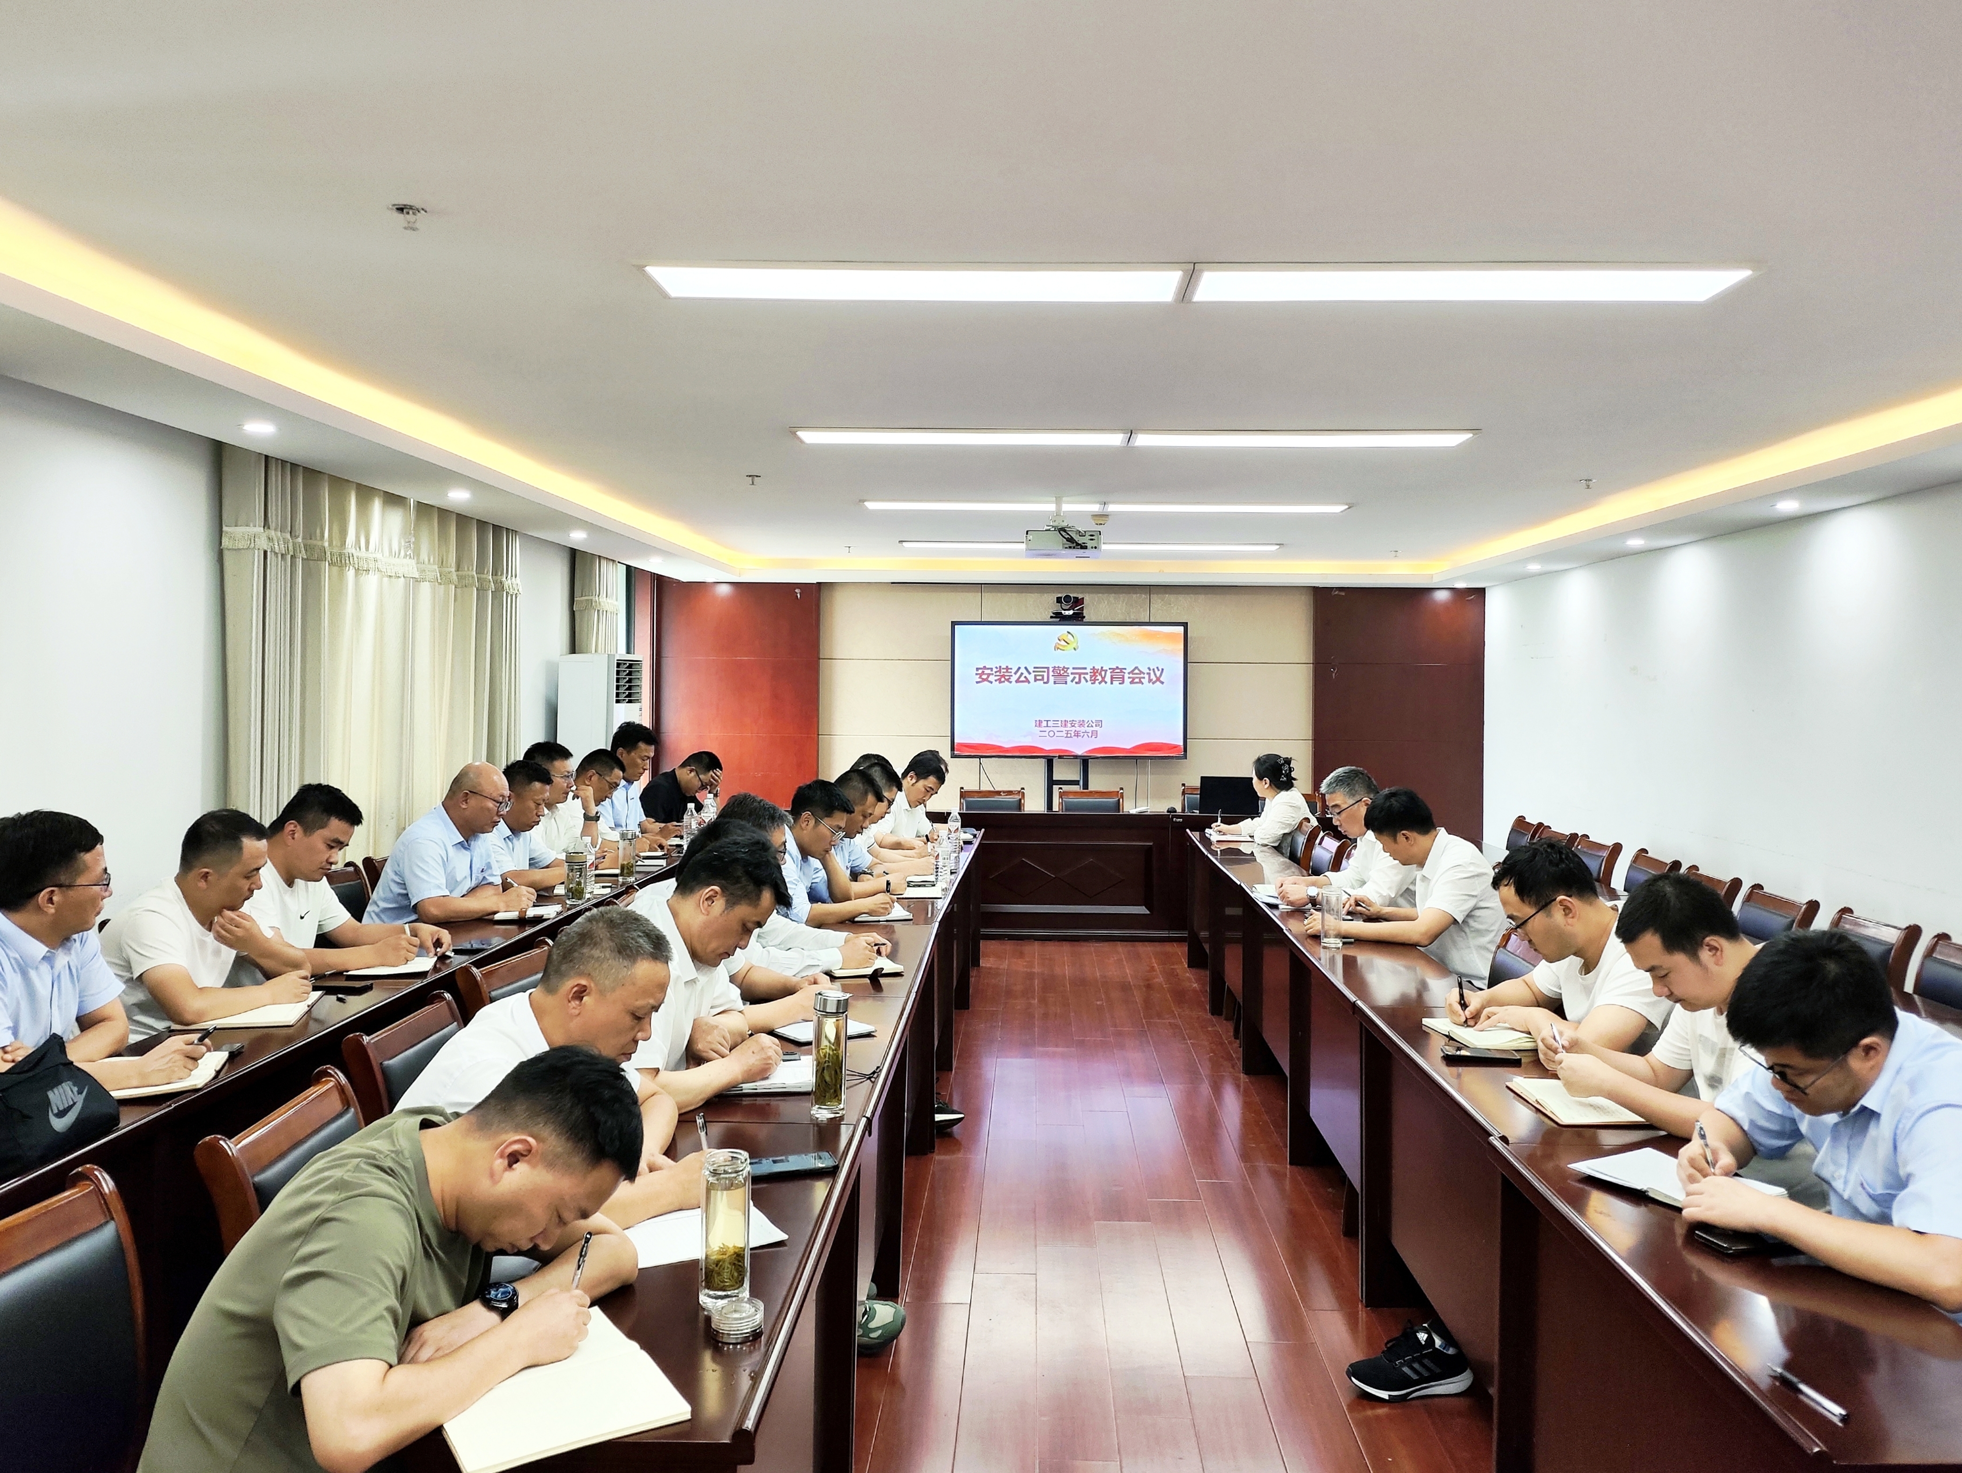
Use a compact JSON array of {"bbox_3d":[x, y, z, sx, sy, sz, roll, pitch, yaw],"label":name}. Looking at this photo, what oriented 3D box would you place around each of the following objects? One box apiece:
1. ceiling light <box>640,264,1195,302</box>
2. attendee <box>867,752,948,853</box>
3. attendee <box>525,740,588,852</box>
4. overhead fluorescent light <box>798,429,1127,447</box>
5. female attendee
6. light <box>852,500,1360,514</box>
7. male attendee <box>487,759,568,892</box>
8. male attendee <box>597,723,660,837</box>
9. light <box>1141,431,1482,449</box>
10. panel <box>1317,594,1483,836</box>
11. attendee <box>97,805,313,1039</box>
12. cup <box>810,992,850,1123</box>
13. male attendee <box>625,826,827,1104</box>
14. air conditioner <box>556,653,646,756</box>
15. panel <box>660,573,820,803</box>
[{"bbox_3d":[-0.143,-1.024,3.178,1.200,0.040,0.300,1,2,2],"label":"ceiling light"},{"bbox_3d":[-0.479,0.713,6.903,0.640,1.280,0.520,2,2,22],"label":"attendee"},{"bbox_3d":[-1.836,0.702,6.005,0.660,1.330,0.520,1,2,12],"label":"attendee"},{"bbox_3d":[-0.064,-1.095,5.102,1.200,0.050,0.300,1,2,2],"label":"overhead fluorescent light"},{"bbox_3d":[1.529,0.725,7.575,0.640,1.260,0.500,1,2,17],"label":"female attendee"},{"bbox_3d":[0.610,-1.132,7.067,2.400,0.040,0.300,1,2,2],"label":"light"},{"bbox_3d":[-1.867,0.697,5.548,0.750,1.210,0.500,1,2,7],"label":"male attendee"},{"bbox_3d":[-1.819,0.587,7.425,0.750,1.300,0.500,1,2,7],"label":"male attendee"},{"bbox_3d":[1.135,-1.078,5.054,1.200,0.050,0.300,1,2,2],"label":"light"},{"bbox_3d":[3.100,0.077,10.644,1.280,2.370,0.050,1,2,2],"label":"panel"},{"bbox_3d":[-1.913,0.817,3.559,0.660,1.270,0.540,1,2,10],"label":"attendee"},{"bbox_3d":[-0.282,0.600,2.666,0.071,0.232,0.071,1,2,0],"label":"cup"},{"bbox_3d":[-0.628,0.812,3.036,0.750,1.230,0.570,1,2,7],"label":"male attendee"},{"bbox_3d":[-2.126,0.375,7.941,0.330,1.680,0.500,1,2,6],"label":"air conditioner"},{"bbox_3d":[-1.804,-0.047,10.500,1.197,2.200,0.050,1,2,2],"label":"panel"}]

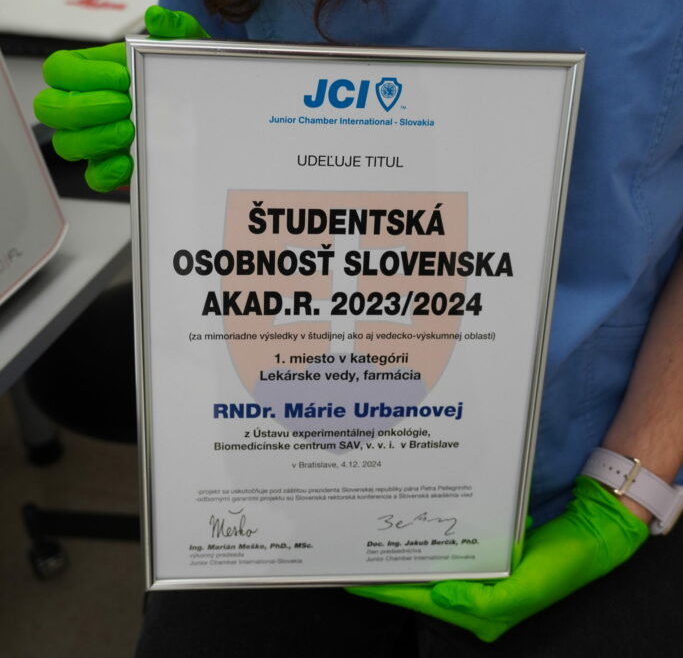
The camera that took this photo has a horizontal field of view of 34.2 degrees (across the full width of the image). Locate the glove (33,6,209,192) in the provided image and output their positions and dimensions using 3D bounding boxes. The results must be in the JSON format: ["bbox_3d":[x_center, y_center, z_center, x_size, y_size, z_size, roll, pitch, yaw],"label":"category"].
[{"bbox_3d":[-0.091,-0.118,0.574,0.074,0.096,0.155,15,17,29],"label":"glove"}]

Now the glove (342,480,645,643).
[{"bbox_3d":[0.095,0.139,0.666,0.187,0.082,0.088,-13,24,-7],"label":"glove"}]

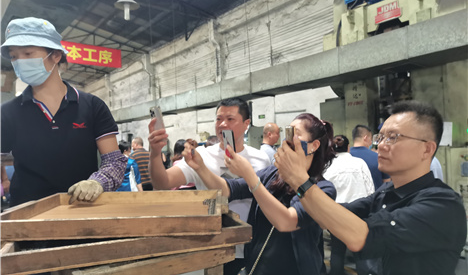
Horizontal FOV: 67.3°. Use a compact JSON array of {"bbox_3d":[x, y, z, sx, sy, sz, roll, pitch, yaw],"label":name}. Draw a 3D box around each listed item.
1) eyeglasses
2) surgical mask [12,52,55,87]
[{"bbox_3d":[0.556,0.007,1.150,0.140,0.042,0.140,8,-3,-9],"label":"eyeglasses"},{"bbox_3d":[-0.745,-0.252,1.310,0.140,0.118,0.100,-2,12,16],"label":"surgical mask"}]

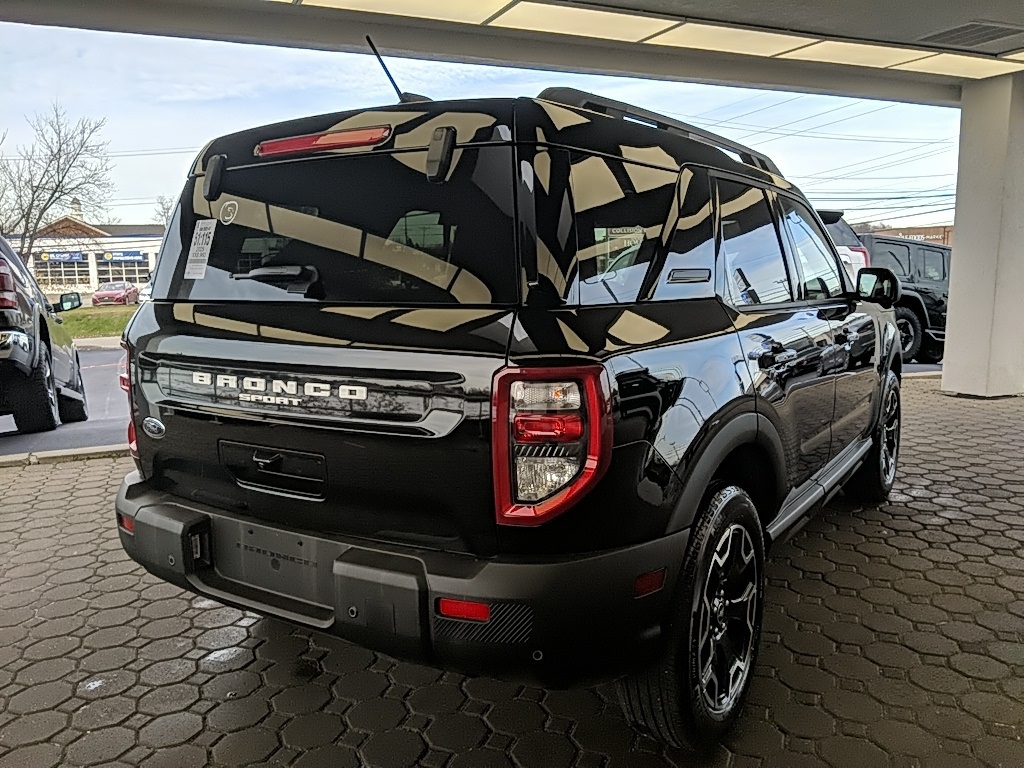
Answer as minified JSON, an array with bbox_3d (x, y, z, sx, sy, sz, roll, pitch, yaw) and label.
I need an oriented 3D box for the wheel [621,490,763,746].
[{"bbox_3d":[0.538,0.656,2.234,0.230,0.720,0.720,4,8,33],"label":"wheel"}]

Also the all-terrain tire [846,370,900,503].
[{"bbox_3d":[2.032,0.291,4.339,0.230,0.720,0.720,4,8,33],"label":"all-terrain tire"}]

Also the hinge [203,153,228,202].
[{"bbox_3d":[-0.840,-0.594,2.196,0.050,0.140,0.055,4,-3,33],"label":"hinge"}]

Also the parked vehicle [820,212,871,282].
[{"bbox_3d":[3.235,-1.494,11.826,1.930,1.760,4.750,-2,6,-7],"label":"parked vehicle"}]

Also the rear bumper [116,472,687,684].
[{"bbox_3d":[-0.516,0.449,2.106,1.830,0.310,0.440,4,8,33],"label":"rear bumper"}]

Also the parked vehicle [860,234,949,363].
[{"bbox_3d":[6.747,-1.346,12.813,4.750,1.850,1.880,0,7,-24],"label":"parked vehicle"}]

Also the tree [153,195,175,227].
[{"bbox_3d":[-30.128,-11.575,67.802,3.800,10.037,3.800,-4,8,-23],"label":"tree"}]

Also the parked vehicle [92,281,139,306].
[{"bbox_3d":[-24.212,-5.530,47.000,1.800,1.430,4.450,-3,8,-16],"label":"parked vehicle"}]

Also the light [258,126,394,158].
[{"bbox_3d":[-0.473,-0.600,1.913,0.475,0.047,0.045,4,9,33],"label":"light"}]

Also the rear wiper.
[{"bbox_3d":[-0.622,-0.268,2.003,0.320,0.085,0.070,4,8,33],"label":"rear wiper"}]

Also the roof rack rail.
[{"bbox_3d":[0.634,-0.808,2.599,0.080,0.085,2.000,4,10,34],"label":"roof rack rail"}]

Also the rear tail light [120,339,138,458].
[{"bbox_3d":[-1.122,0.042,2.304,0.135,0.312,0.210,-8,11,-44],"label":"rear tail light"}]

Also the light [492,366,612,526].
[{"bbox_3d":[0.084,0.128,1.533,0.210,0.312,0.135,2,8,20],"label":"light"}]

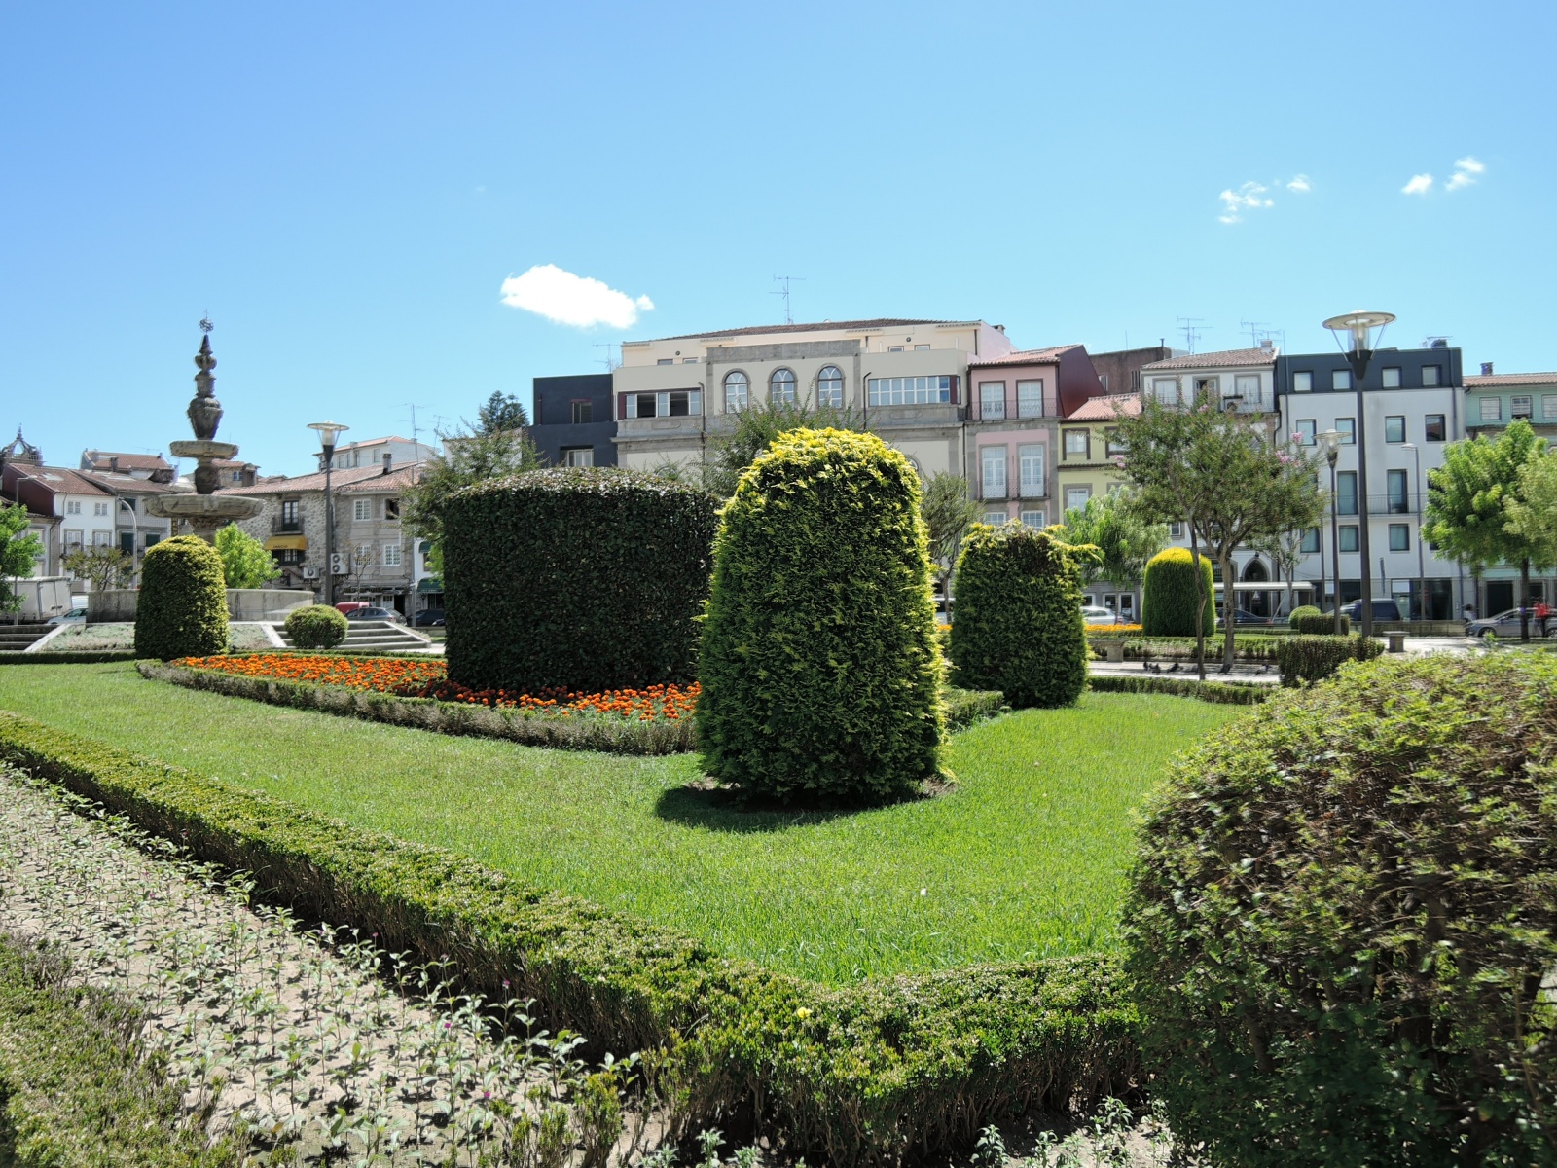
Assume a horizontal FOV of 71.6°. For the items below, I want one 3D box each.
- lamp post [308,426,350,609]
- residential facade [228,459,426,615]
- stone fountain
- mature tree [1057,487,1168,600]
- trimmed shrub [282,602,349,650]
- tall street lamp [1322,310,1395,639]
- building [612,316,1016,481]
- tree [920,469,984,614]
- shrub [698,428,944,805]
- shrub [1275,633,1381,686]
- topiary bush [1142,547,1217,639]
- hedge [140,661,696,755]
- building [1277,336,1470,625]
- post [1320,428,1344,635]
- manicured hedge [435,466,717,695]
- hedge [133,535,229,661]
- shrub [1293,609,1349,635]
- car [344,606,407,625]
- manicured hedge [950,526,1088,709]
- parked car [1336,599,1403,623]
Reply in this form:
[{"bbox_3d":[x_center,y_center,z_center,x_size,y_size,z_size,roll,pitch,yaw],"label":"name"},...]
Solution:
[{"bbox_3d":[-13.109,-1.655,31.487,1.240,6.200,1.240,-1,-2,0],"label":"lamp post"},{"bbox_3d":[-27.258,-2.324,69.439,12.700,11.100,7.000,-1,-2,11],"label":"residential facade"},{"bbox_3d":[-15.955,-3.365,30.000,3.350,7.700,3.350,-1,-2,0],"label":"stone fountain"},{"bbox_3d":[14.237,-0.961,45.979,4.700,6.320,4.700,-1,-2,0],"label":"mature tree"},{"bbox_3d":[-10.518,0.956,24.500,1.460,1.000,1.460,-1,-2,0],"label":"trimmed shrub"},{"bbox_3d":[10.047,-1.529,18.525,1.250,6.300,1.250,-1,-2,0],"label":"tall street lamp"},{"bbox_3d":[1.879,-6.248,66.447,22.000,18.500,9.000,-1,-2,10],"label":"building"},{"bbox_3d":[5.384,-1.108,34.500,2.450,5.000,2.400,-1,-1,9],"label":"tree"},{"bbox_3d":[0.332,0.169,8.550,1.930,2.800,1.930,-1,-1,2],"label":"shrub"},{"bbox_3d":[8.636,1.186,16.899,1.620,0.730,1.300,-1,-2,10],"label":"shrub"},{"bbox_3d":[11.457,0.227,31.000,2.050,2.550,2.050,-1,-1,20],"label":"topiary bush"},{"bbox_3d":[-6.349,1.329,14.790,15.210,0.450,1.260,-2,-2,42],"label":"hedge"},{"bbox_3d":[33.725,-5.233,64.115,9.600,15.500,8.500,-1,-1,11],"label":"building"},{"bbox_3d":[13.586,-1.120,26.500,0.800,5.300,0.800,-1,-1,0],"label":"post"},{"bbox_3d":[-2.875,-0.081,16.000,4.150,3.280,4.100,0,-1,-10],"label":"manicured hedge"},{"bbox_3d":[-11.907,0.274,21.499,1.880,2.460,1.880,-1,-2,0],"label":"hedge"},{"bbox_3d":[16.063,1.136,32.000,1.650,0.780,1.300,-1,-1,27],"label":"shrub"},{"bbox_3d":[-21.418,1.986,55.990,4.250,1.470,1.780,-1,-2,12],"label":"car"},{"bbox_3d":[3.471,0.435,15.600,1.970,2.500,1.970,-1,-2,0],"label":"manicured hedge"},{"bbox_3d":[29.344,1.642,55.000,4.400,1.750,1.800,-1,-1,11],"label":"parked car"}]

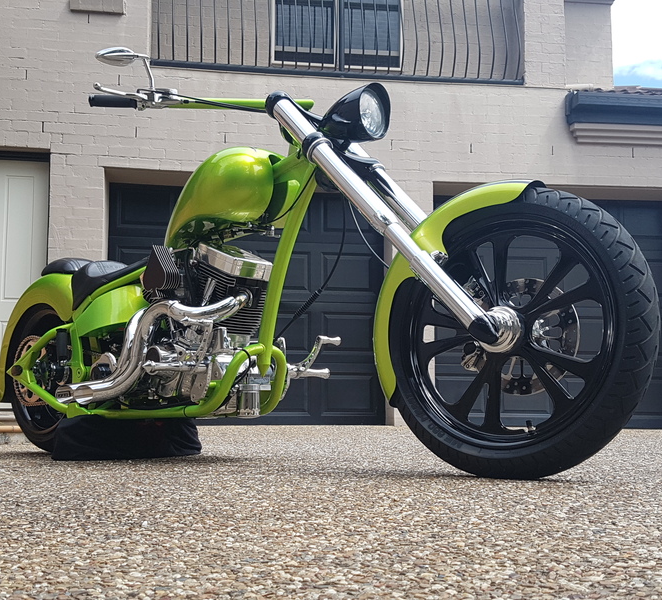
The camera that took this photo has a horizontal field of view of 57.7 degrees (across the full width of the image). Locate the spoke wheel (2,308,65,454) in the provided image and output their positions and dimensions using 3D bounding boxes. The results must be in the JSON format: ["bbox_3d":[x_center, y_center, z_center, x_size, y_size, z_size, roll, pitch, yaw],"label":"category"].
[{"bbox_3d":[-1.070,0.304,2.500,0.655,0.655,0.260,-5,-11,34],"label":"spoke wheel"}]

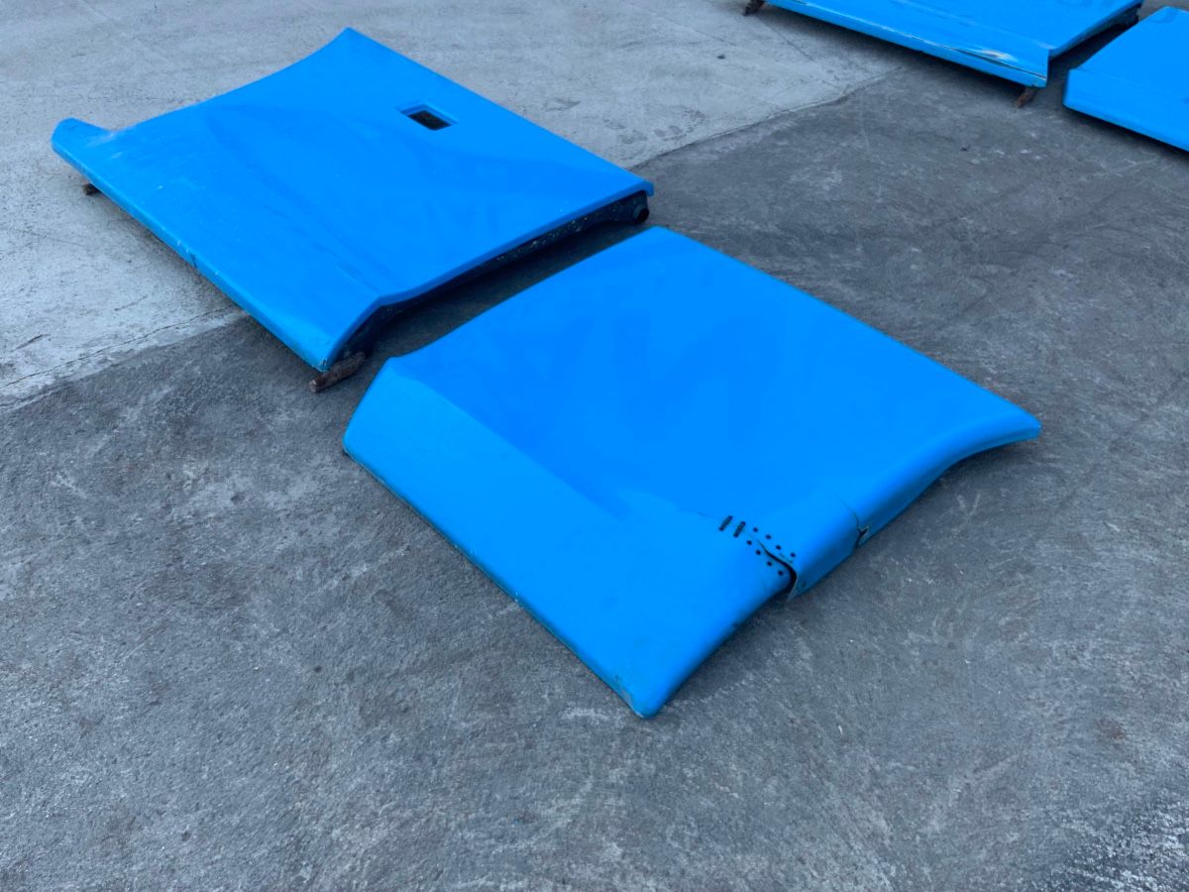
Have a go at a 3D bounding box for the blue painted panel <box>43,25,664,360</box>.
[{"bbox_3d":[-0.740,-0.816,2.864,1.055,0.160,1.510,-32,51,-31],"label":"blue painted panel"}]

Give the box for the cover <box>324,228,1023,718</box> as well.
[{"bbox_3d":[0.176,-0.035,2.002,0.985,0.175,0.995,-32,51,-31],"label":"cover"}]

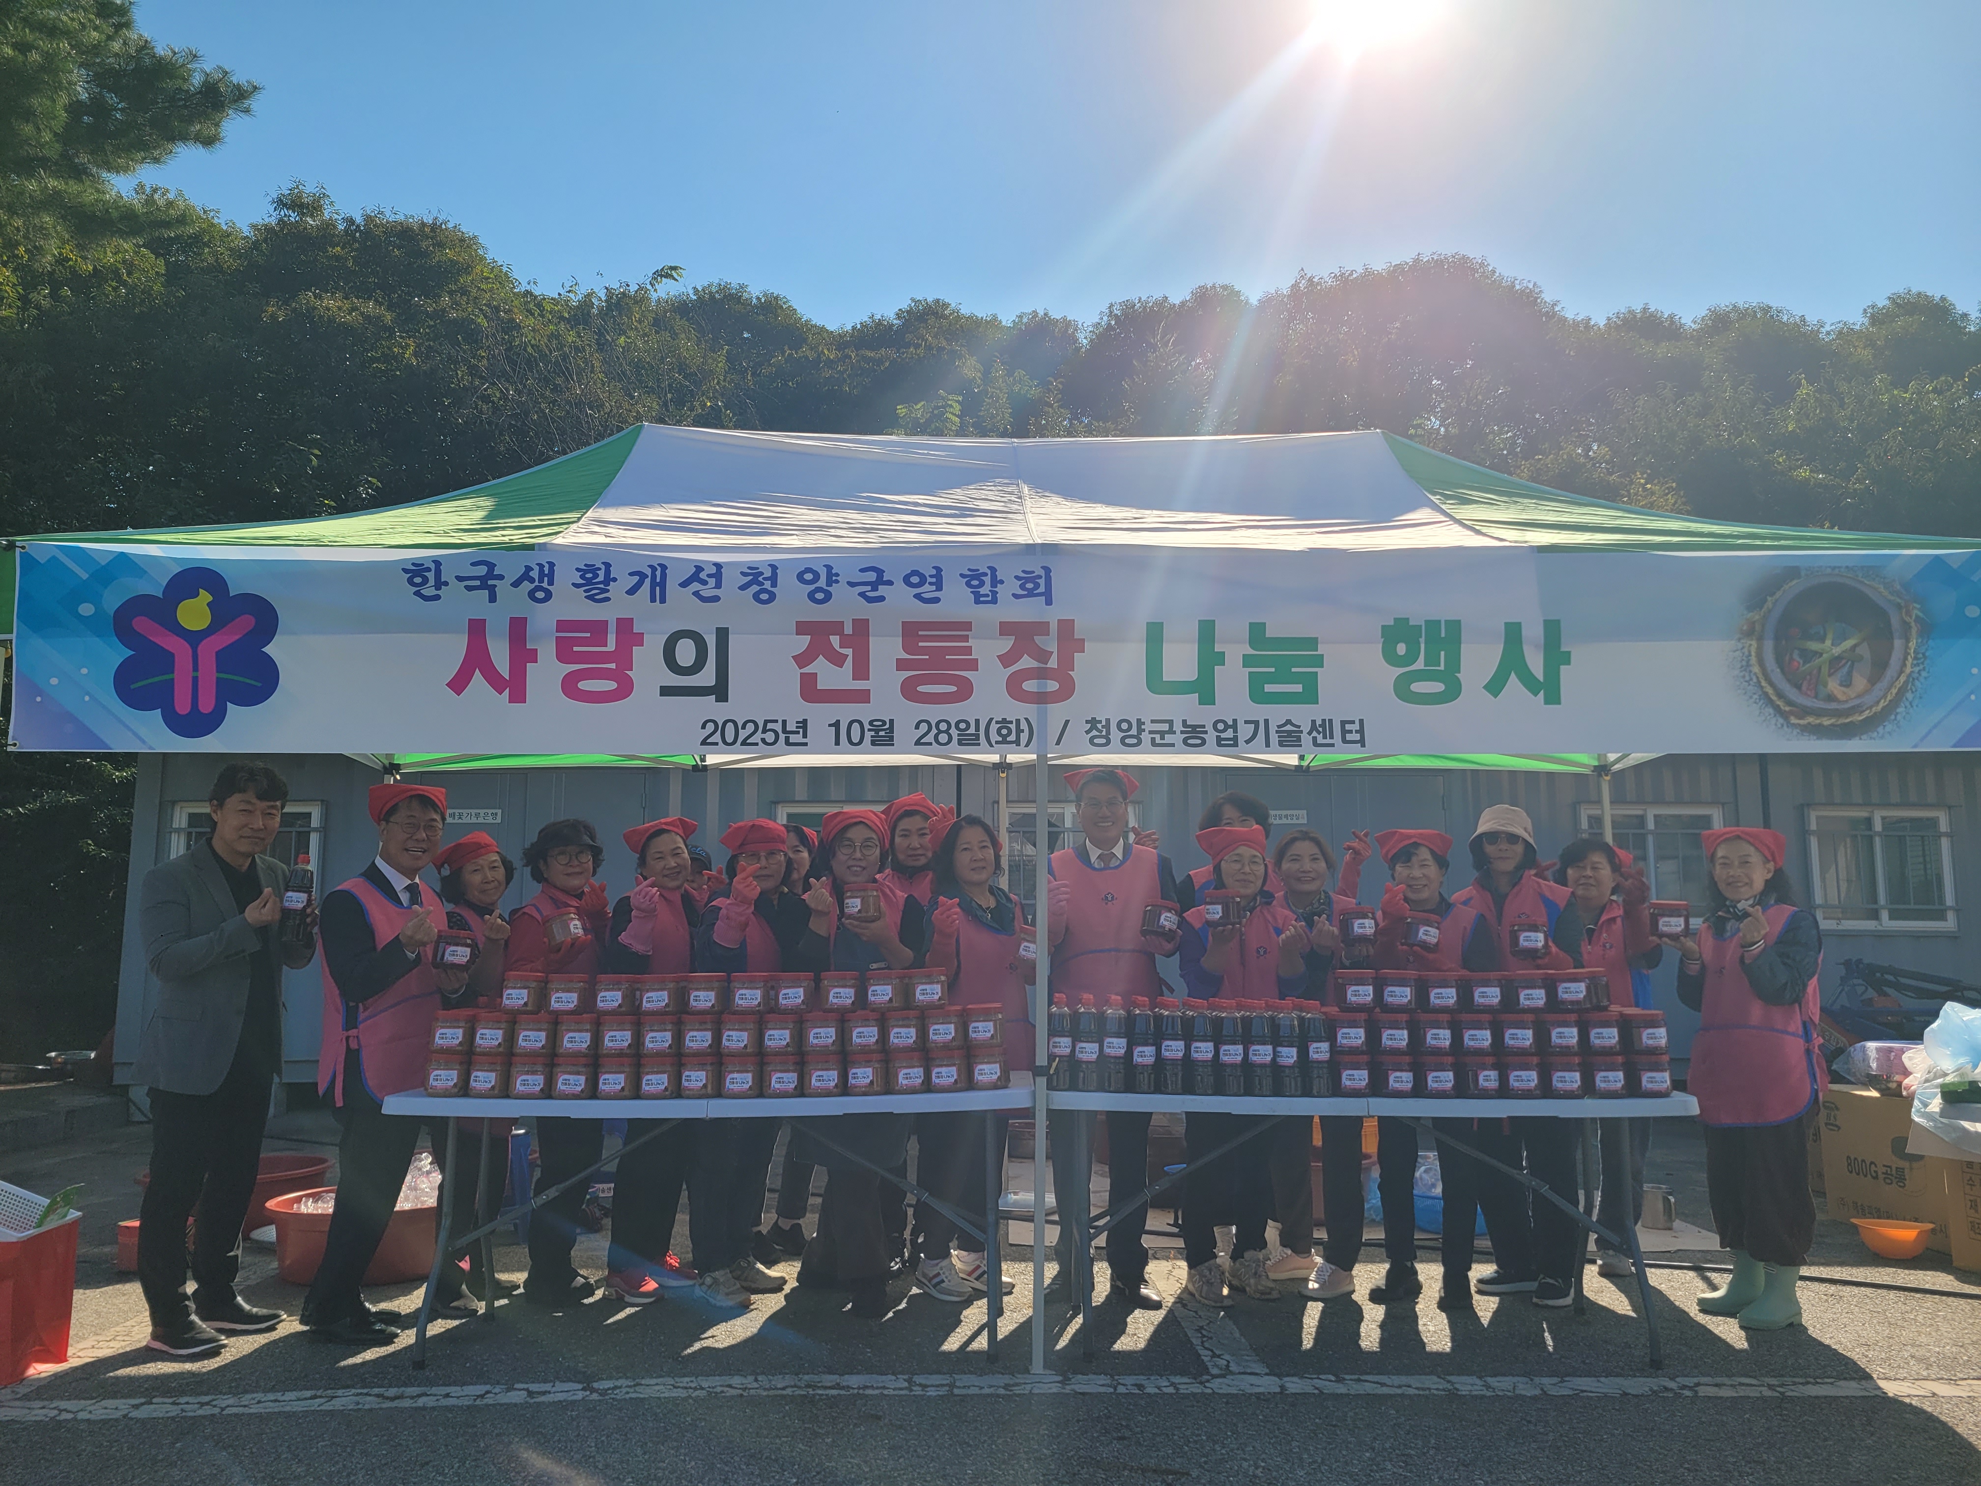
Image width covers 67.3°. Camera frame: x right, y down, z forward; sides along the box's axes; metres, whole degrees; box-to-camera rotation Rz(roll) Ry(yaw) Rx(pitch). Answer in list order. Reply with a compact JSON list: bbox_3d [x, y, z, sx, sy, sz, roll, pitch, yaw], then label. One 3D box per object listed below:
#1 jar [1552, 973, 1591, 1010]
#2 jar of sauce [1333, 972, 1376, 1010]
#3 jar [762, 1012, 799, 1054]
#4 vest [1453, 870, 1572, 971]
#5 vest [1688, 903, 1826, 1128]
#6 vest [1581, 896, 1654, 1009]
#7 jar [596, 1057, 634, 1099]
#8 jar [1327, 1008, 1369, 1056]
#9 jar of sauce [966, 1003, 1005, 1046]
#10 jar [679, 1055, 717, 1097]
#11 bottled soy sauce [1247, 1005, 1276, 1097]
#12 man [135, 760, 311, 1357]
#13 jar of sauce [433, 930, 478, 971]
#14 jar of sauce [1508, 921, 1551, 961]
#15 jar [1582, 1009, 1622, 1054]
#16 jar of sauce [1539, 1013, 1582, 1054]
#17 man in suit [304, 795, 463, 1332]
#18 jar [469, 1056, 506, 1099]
[{"bbox_3d":[1.698,0.729,4.354,0.113,0.115,0.113,-2,-8,19],"label":"jar"},{"bbox_3d":[1.074,0.730,4.375,0.113,0.120,0.113,0,-7,1],"label":"jar of sauce"},{"bbox_3d":[-0.608,0.852,4.343,0.109,0.116,0.109,0,-8,2],"label":"jar"},{"bbox_3d":[1.780,0.746,5.085,0.440,0.620,0.270,-2,-8,14],"label":"vest"},{"bbox_3d":[2.442,0.863,4.728,0.280,0.700,0.450,7,-10,-40],"label":"vest"},{"bbox_3d":[2.179,0.841,5.336,0.460,0.620,0.270,-4,-9,31],"label":"vest"},{"bbox_3d":[-1.067,0.949,4.232,0.105,0.115,0.105,1,-8,-6],"label":"jar"},{"bbox_3d":[1.031,0.838,4.272,0.105,0.115,0.105,-1,-8,10],"label":"jar"},{"bbox_3d":[-0.015,0.834,4.367,0.113,0.115,0.113,-1,-8,11],"label":"jar of sauce"},{"bbox_3d":[-0.827,0.950,4.226,0.110,0.114,0.110,0,-7,0],"label":"jar"},{"bbox_3d":[0.790,0.894,4.328,0.080,0.271,0.080,-1,-8,8],"label":"bottled soy sauce"},{"bbox_3d":[-2.369,0.924,4.605,0.440,1.735,0.480,-5,-10,32],"label":"man"},{"bbox_3d":[-1.613,0.624,4.480,0.108,0.116,0.108,9,-9,-21],"label":"jar of sauce"},{"bbox_3d":[1.726,0.635,4.770,0.108,0.116,0.108,0,-8,13],"label":"jar of sauce"},{"bbox_3d":[1.775,0.843,4.320,0.113,0.120,0.113,-2,-8,15],"label":"jar"},{"bbox_3d":[1.658,0.844,4.325,0.113,0.120,0.113,-1,-8,11],"label":"jar of sauce"},{"bbox_3d":[-1.884,0.953,4.614,0.480,1.670,0.500,-5,-9,32],"label":"man in suit"},{"bbox_3d":[-1.436,0.954,4.255,0.113,0.120,0.113,1,-7,-4],"label":"jar"}]

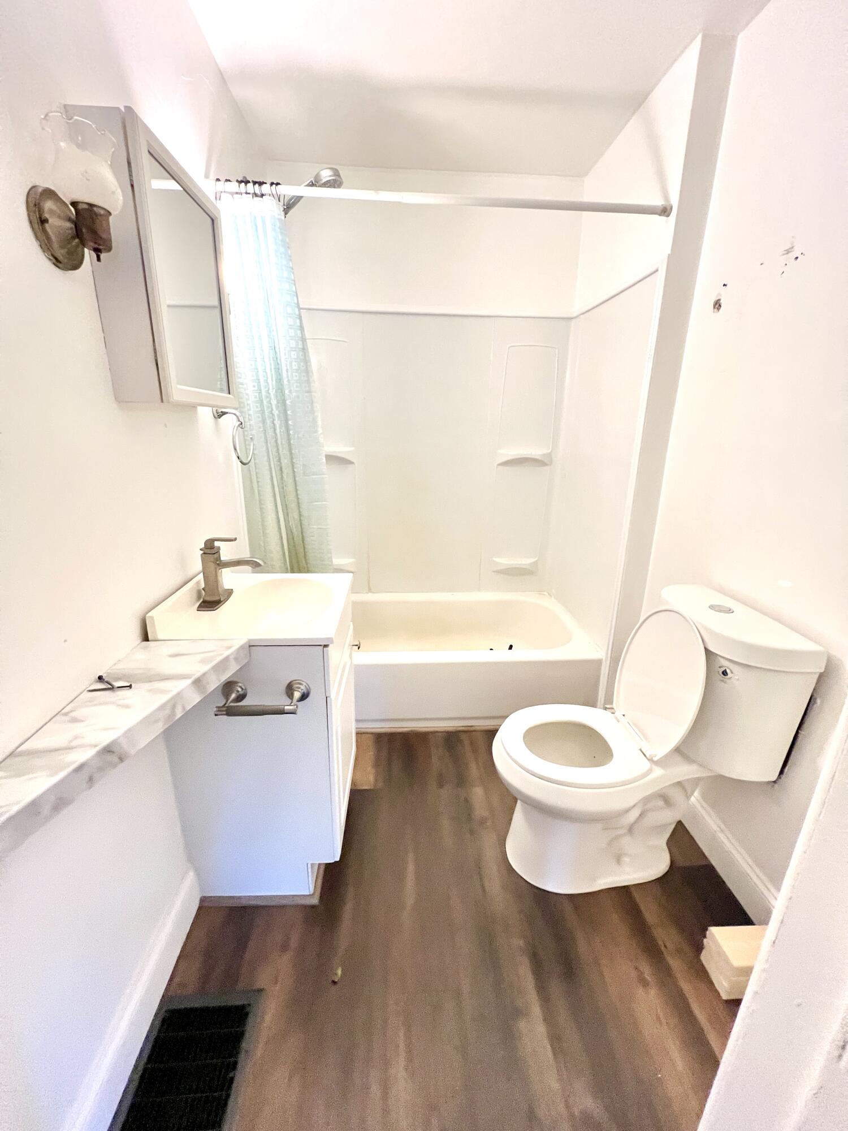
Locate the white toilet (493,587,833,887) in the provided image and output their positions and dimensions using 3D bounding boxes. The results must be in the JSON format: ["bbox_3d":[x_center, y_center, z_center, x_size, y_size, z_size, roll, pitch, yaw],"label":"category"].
[{"bbox_3d":[0.547,0.517,1.252,0.709,0.810,0.409,0,17,-3],"label":"white toilet"}]

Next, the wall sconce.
[{"bbox_3d":[-0.567,-0.619,0.723,0.130,0.202,0.126,0,17,-3],"label":"wall sconce"}]

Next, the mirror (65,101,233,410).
[{"bbox_3d":[-0.590,-0.638,1.002,0.118,0.496,0.386,0,17,-3],"label":"mirror"}]

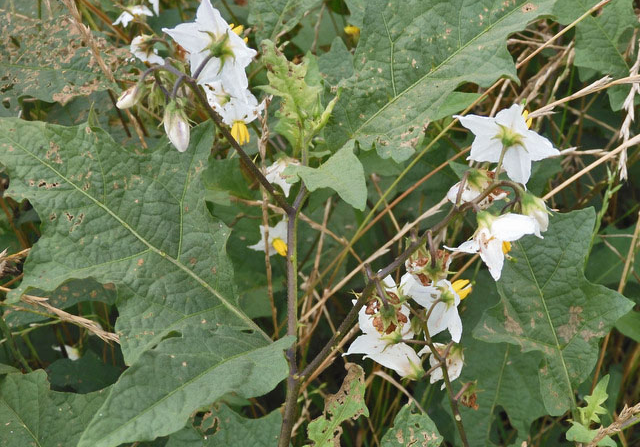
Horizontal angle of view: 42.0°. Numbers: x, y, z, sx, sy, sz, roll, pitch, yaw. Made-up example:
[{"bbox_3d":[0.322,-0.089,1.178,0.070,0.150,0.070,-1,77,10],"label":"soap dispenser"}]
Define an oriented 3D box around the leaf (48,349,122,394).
[{"bbox_3d":[-0.158,0.100,0.560,0.052,0.012,0.038,11,38,14],"label":"leaf"}]

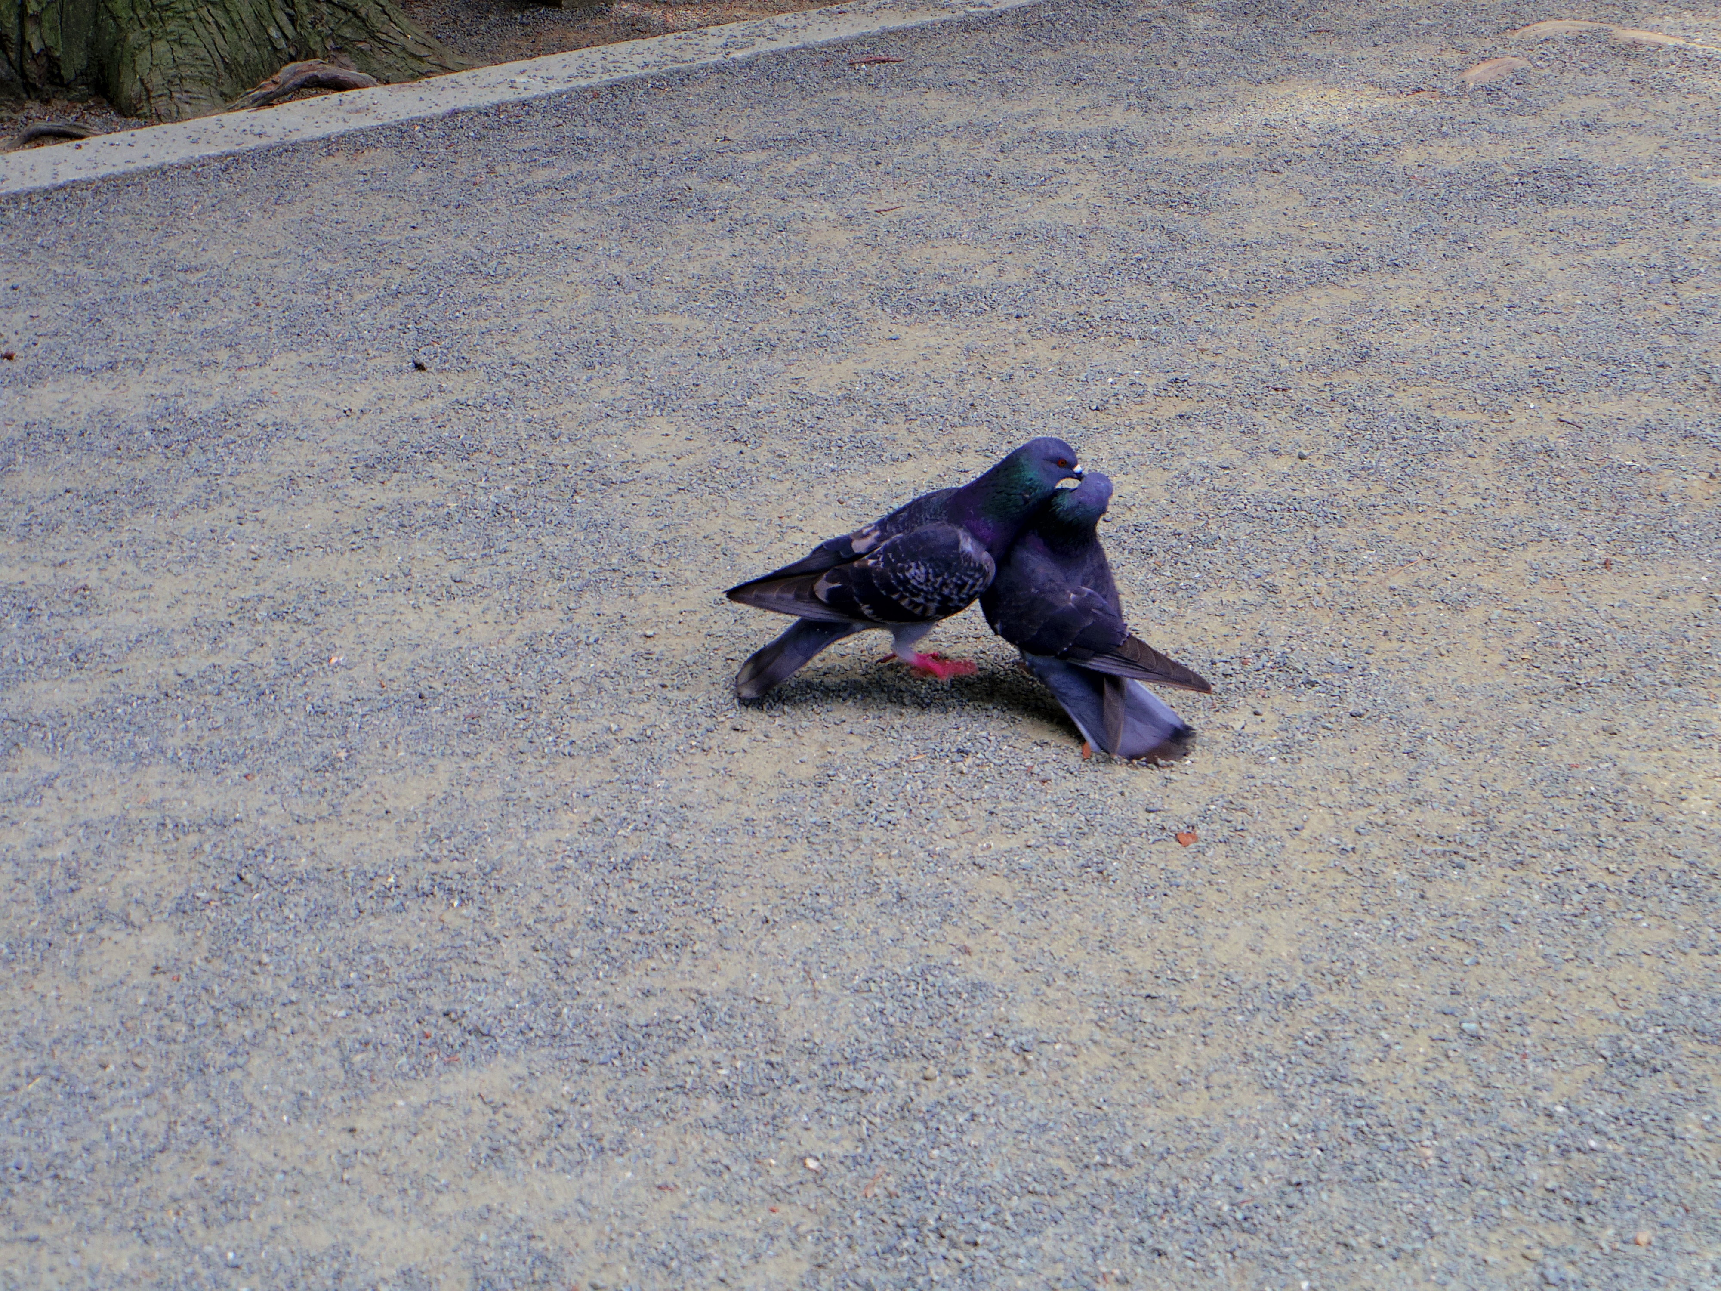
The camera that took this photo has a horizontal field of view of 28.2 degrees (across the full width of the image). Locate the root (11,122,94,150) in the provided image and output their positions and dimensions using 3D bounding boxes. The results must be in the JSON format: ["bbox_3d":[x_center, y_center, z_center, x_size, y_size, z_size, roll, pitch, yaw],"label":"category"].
[{"bbox_3d":[-0.996,-0.635,4.227,0.110,0.030,0.045,-13,28,-25],"label":"root"}]

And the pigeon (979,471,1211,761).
[{"bbox_3d":[0.170,-0.050,2.754,0.140,0.215,0.230,-14,28,-27],"label":"pigeon"}]

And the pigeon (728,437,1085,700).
[{"bbox_3d":[0.045,-0.064,2.795,0.298,0.205,0.120,-6,26,-14],"label":"pigeon"}]

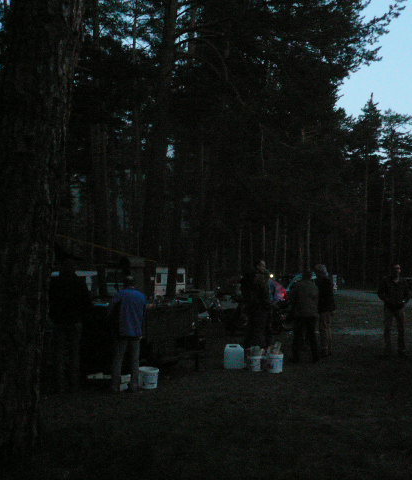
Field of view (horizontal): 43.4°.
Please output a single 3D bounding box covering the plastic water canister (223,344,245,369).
[{"bbox_3d":[0.466,1.927,8.550,0.325,0.395,0.220,0,-4,-3],"label":"plastic water canister"}]

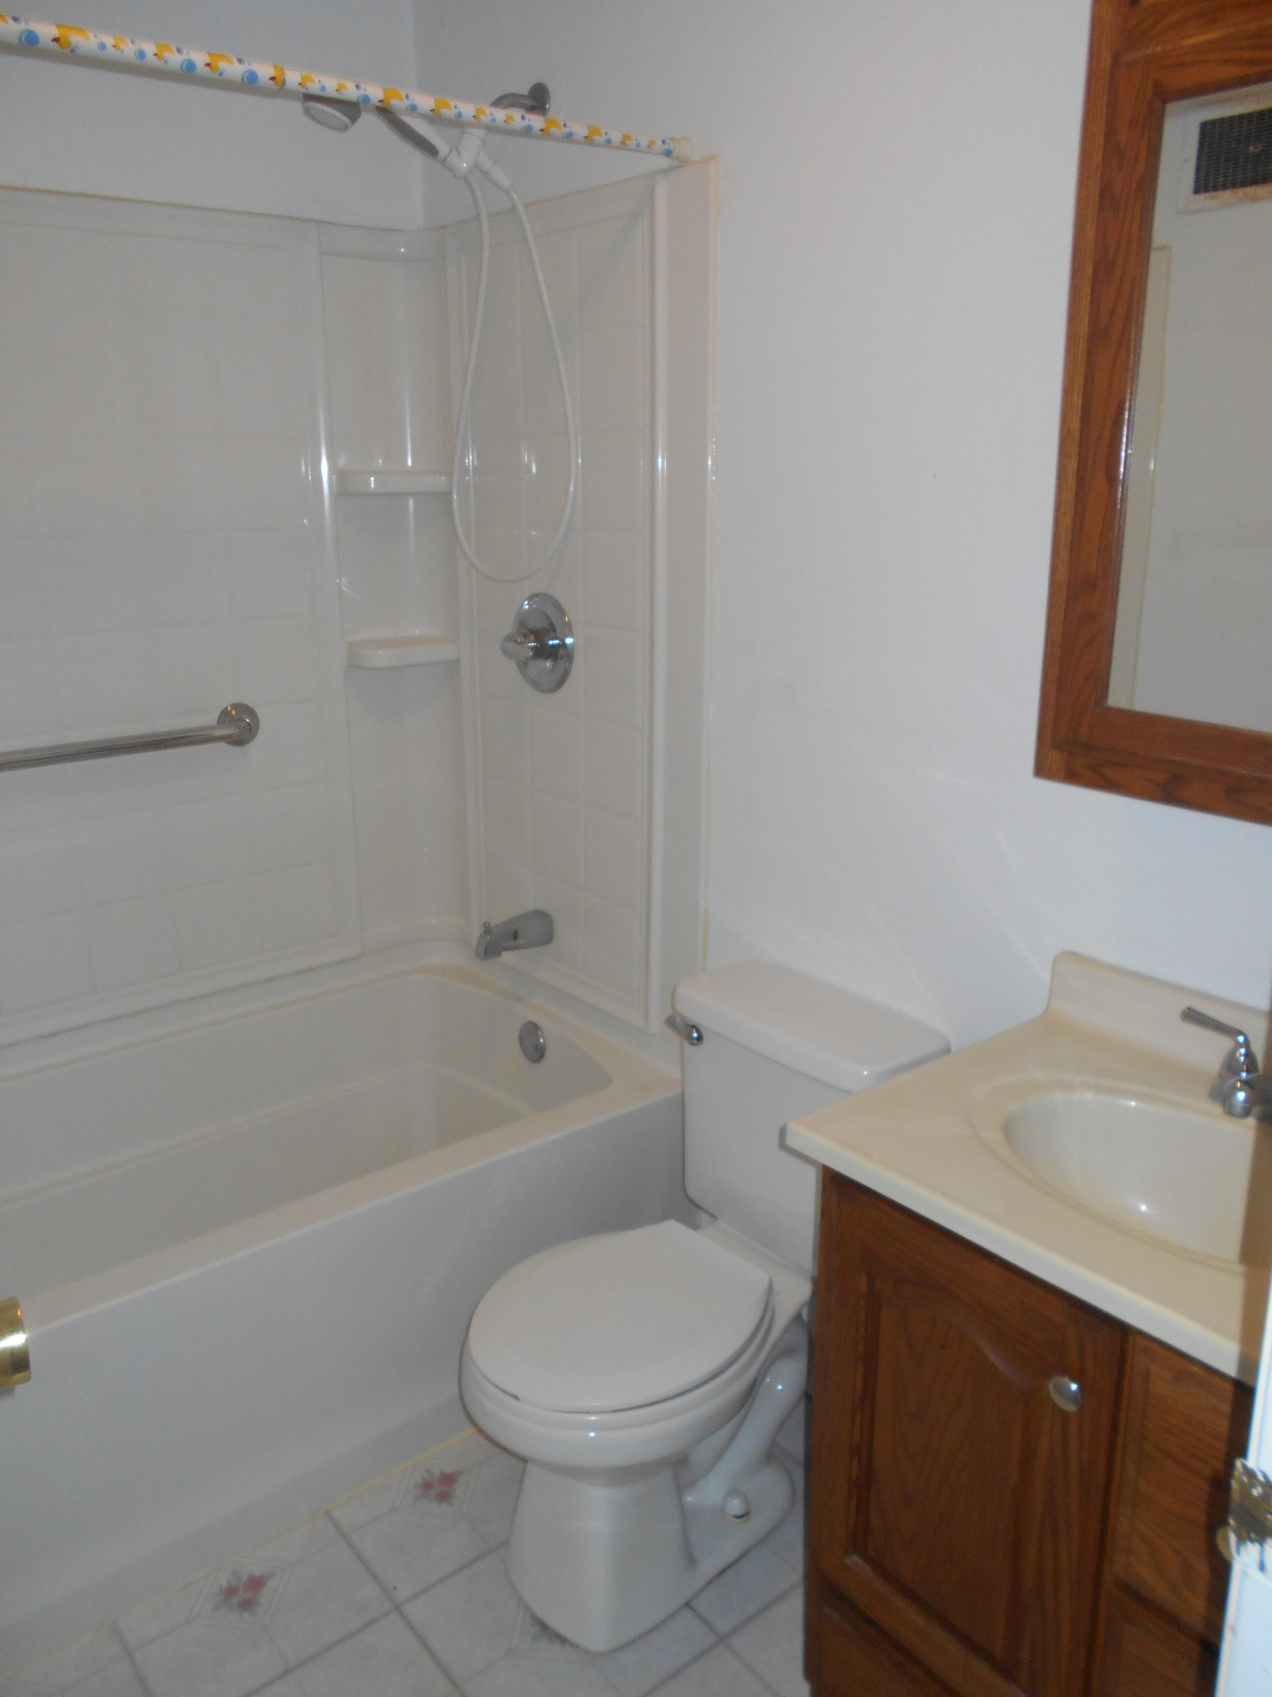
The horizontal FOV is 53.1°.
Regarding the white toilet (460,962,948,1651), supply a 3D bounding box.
[{"bbox_3d":[0.064,0.624,1.754,0.658,0.722,0.387,-13,21,-37],"label":"white toilet"}]

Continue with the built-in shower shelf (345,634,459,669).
[{"bbox_3d":[-0.453,-0.375,2.461,0.220,0.040,0.135,-13,21,-37],"label":"built-in shower shelf"}]

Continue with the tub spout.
[{"bbox_3d":[-0.235,0.160,2.394,0.152,0.072,0.055,-13,21,-37],"label":"tub spout"}]

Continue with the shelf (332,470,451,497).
[{"bbox_3d":[-0.457,-0.683,2.366,0.223,0.040,0.135,-13,21,-37],"label":"shelf"}]

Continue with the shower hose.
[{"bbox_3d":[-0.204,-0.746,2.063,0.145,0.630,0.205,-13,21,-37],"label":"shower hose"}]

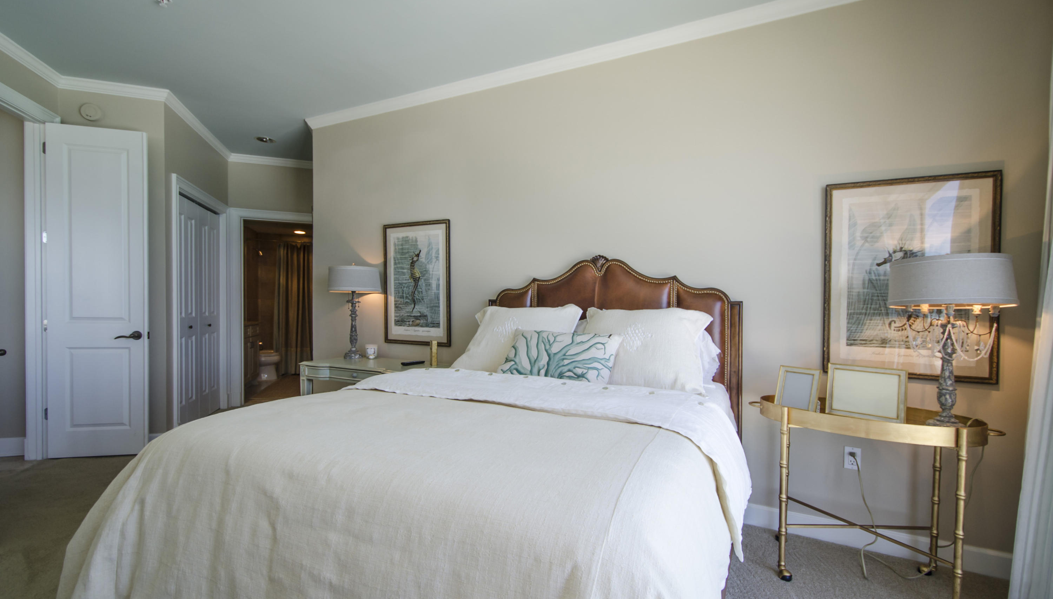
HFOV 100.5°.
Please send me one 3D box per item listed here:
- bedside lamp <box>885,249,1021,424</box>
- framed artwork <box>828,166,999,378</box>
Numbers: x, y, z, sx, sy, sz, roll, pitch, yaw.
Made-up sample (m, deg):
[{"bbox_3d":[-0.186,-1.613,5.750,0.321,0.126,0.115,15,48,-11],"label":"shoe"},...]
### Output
[{"bbox_3d":[1.754,0.179,1.822,0.390,0.710,0.390,1,1,26],"label":"bedside lamp"},{"bbox_3d":[1.795,-0.102,2.068,0.645,0.940,0.030,1,1,26],"label":"framed artwork"}]

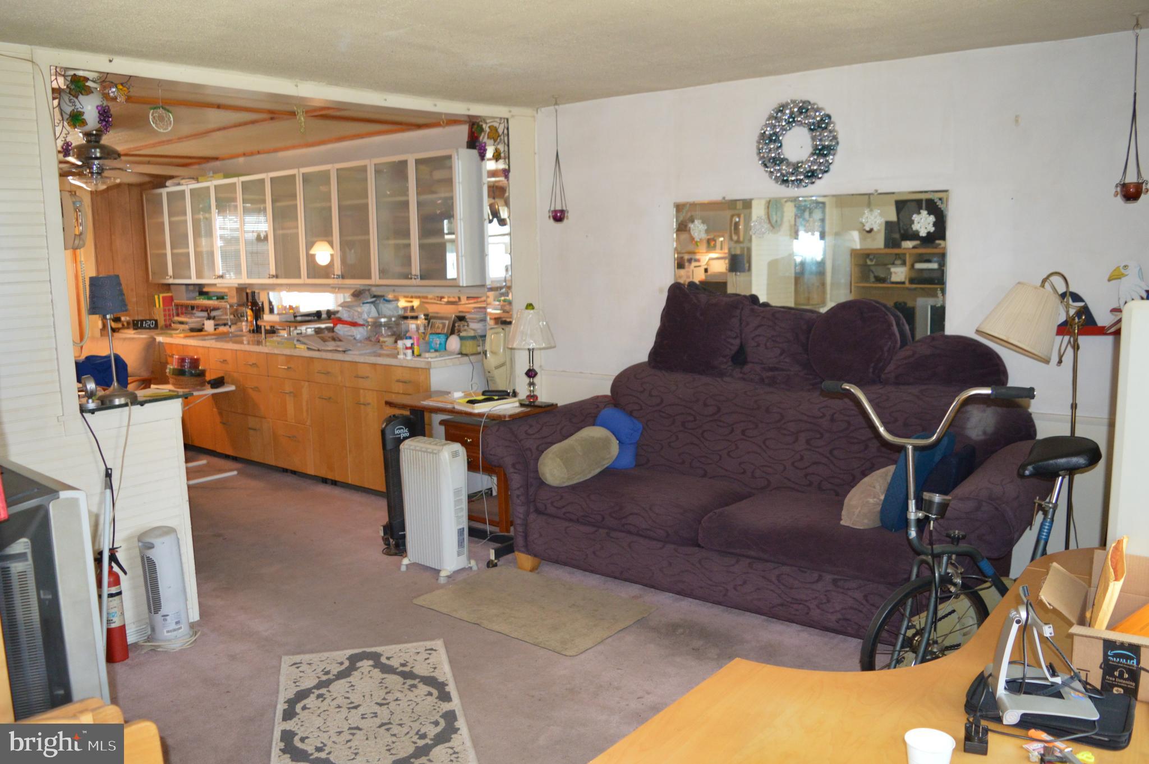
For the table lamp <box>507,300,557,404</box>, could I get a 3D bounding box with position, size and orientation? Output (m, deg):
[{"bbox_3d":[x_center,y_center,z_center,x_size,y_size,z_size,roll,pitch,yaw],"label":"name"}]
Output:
[{"bbox_3d":[-0.232,-0.154,4.528,0.250,0.525,0.250,-1,9,0],"label":"table lamp"}]

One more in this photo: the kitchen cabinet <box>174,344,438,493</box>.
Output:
[{"bbox_3d":[-1.929,0.162,6.434,3.300,0.910,0.630,6,11,38],"label":"kitchen cabinet"}]

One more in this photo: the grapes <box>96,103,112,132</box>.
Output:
[{"bbox_3d":[-1.814,-1.017,3.311,0.045,0.112,0.062,6,11,38],"label":"grapes"}]

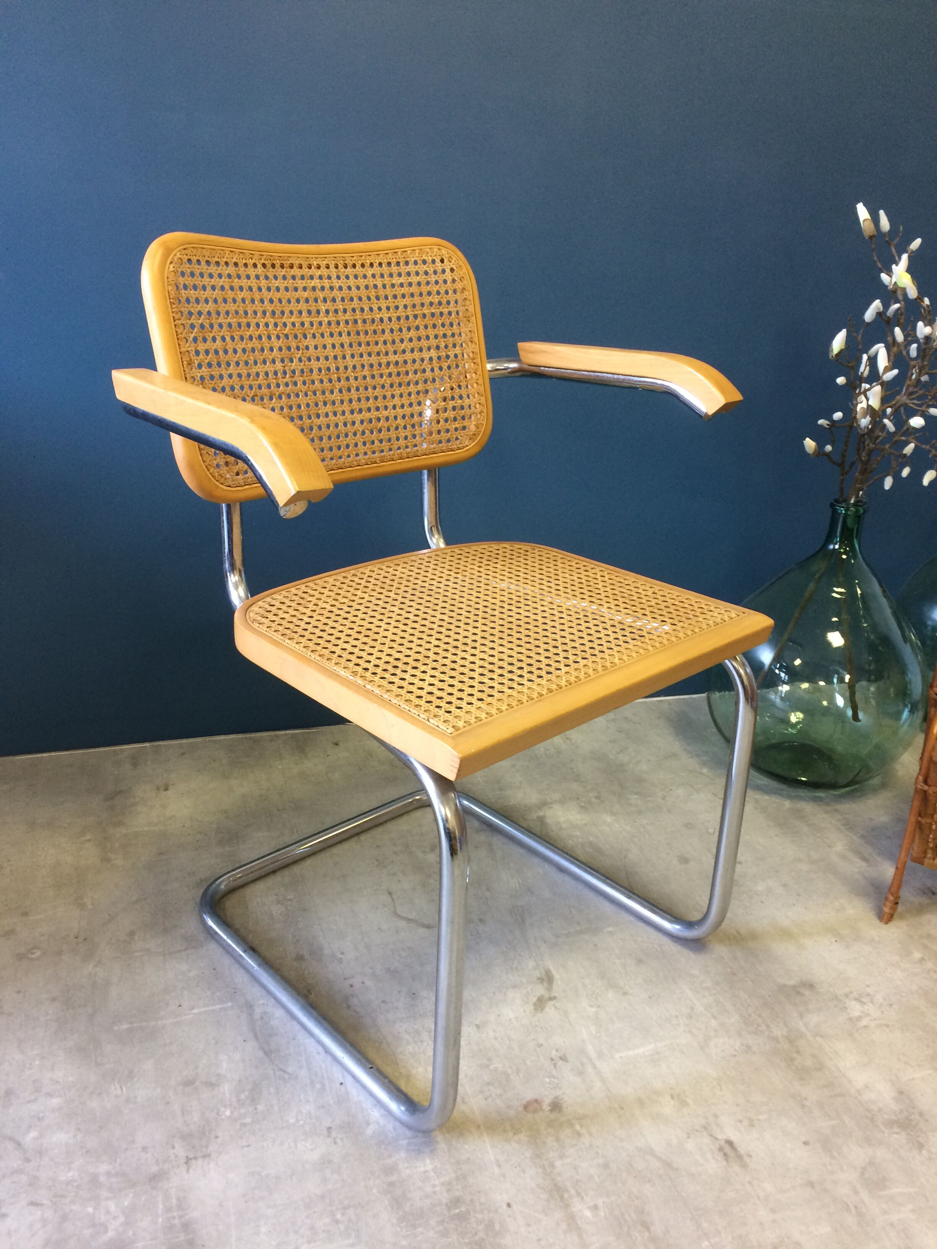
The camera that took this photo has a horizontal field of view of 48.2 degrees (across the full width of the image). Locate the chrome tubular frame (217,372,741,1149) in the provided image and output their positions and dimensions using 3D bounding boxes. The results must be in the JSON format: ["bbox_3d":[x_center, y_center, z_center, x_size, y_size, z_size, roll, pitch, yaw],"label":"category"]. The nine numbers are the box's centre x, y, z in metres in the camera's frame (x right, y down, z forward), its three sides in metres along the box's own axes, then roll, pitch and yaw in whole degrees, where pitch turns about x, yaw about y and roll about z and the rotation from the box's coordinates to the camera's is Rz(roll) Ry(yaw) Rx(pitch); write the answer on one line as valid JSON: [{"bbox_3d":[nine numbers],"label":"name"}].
[{"bbox_3d":[-0.023,0.080,1.193,0.554,0.683,0.540,-19,30,-39],"label":"chrome tubular frame"}]

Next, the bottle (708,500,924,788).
[{"bbox_3d":[0.564,0.027,1.653,0.337,0.449,0.337,1,23,0],"label":"bottle"}]

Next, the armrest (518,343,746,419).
[{"bbox_3d":[0.181,-0.299,1.235,0.037,0.061,0.319,-19,30,-39],"label":"armrest"}]

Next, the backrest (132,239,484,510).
[{"bbox_3d":[-0.152,-0.298,1.197,0.446,0.290,0.057,-17,19,-39],"label":"backrest"}]

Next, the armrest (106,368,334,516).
[{"bbox_3d":[-0.219,-0.164,0.896,0.037,0.068,0.319,-19,30,-39],"label":"armrest"}]

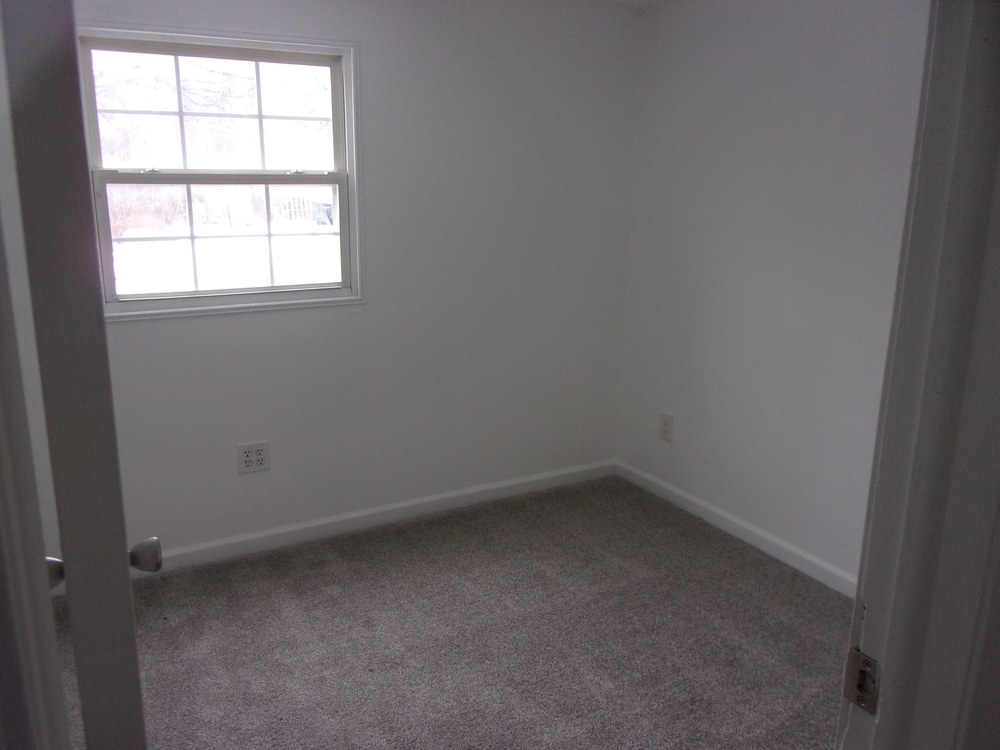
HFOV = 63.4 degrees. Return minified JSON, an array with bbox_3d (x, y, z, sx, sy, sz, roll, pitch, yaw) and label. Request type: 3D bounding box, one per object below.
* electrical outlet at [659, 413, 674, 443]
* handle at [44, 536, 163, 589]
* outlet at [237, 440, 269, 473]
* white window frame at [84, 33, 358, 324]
[{"bbox_3d":[0.731,0.233,3.544,0.010,0.116,0.072,-7,16,-29],"label":"electrical outlet"},{"bbox_3d":[-0.527,0.251,1.074,0.155,0.056,0.056,-7,16,-29],"label":"handle"},{"bbox_3d":[-0.915,0.308,3.009,0.115,0.115,0.010,-7,16,-29],"label":"outlet"},{"bbox_3d":[-0.923,-0.683,2.790,0.890,0.905,0.090,-7,16,-29],"label":"white window frame"}]

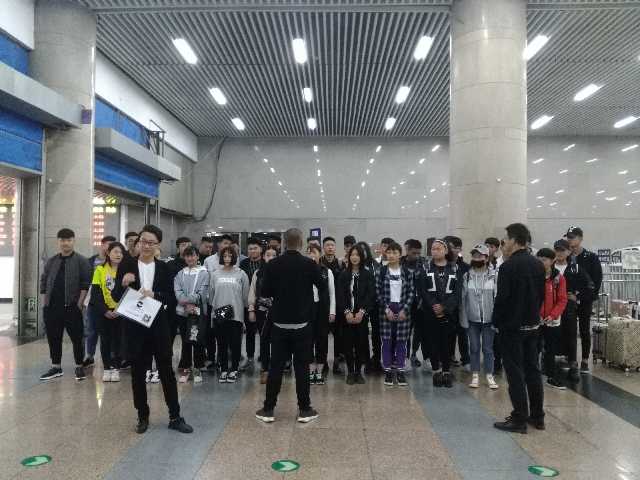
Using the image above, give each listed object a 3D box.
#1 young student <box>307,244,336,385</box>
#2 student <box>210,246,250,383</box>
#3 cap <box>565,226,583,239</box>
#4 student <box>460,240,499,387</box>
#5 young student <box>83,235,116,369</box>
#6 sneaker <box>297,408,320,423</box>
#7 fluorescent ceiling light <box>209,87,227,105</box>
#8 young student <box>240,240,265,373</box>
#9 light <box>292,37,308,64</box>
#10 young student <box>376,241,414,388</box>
[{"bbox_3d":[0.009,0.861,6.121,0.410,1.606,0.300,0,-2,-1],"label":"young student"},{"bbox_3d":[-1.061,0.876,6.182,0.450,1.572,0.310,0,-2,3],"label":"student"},{"bbox_3d":[3.216,-0.089,6.580,0.180,0.140,0.250,-2,15,45],"label":"cap"},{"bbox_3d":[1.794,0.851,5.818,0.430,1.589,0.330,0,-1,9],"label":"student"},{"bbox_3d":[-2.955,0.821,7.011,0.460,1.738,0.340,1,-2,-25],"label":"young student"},{"bbox_3d":[-0.102,1.558,4.687,0.105,0.115,0.285,-1,-2,29],"label":"sneaker"},{"bbox_3d":[-3.001,-4.163,14.981,0.280,0.100,1.350,0,-1,1],"label":"fluorescent ceiling light"},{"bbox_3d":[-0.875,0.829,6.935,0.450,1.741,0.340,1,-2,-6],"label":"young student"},{"bbox_3d":[-0.425,-4.077,11.175,0.270,0.090,1.270,0,-2,1],"label":"light"},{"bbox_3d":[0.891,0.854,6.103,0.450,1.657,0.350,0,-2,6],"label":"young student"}]

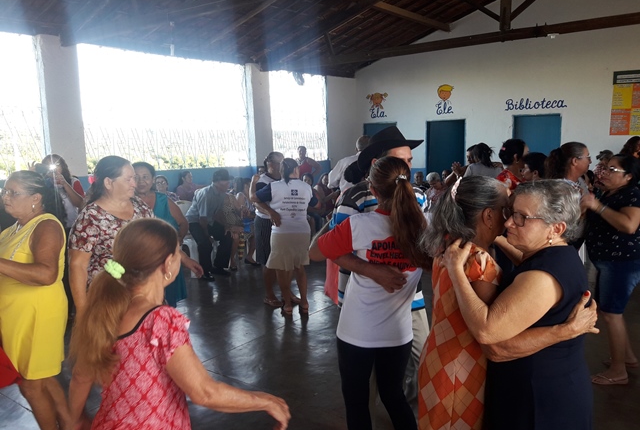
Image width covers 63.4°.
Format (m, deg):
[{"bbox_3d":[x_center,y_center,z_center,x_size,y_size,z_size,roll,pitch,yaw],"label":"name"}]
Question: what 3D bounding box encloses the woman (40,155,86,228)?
[{"bbox_3d":[-2.480,0.230,4.920,0.500,1.620,0.420,-3,9,-9],"label":"woman"}]

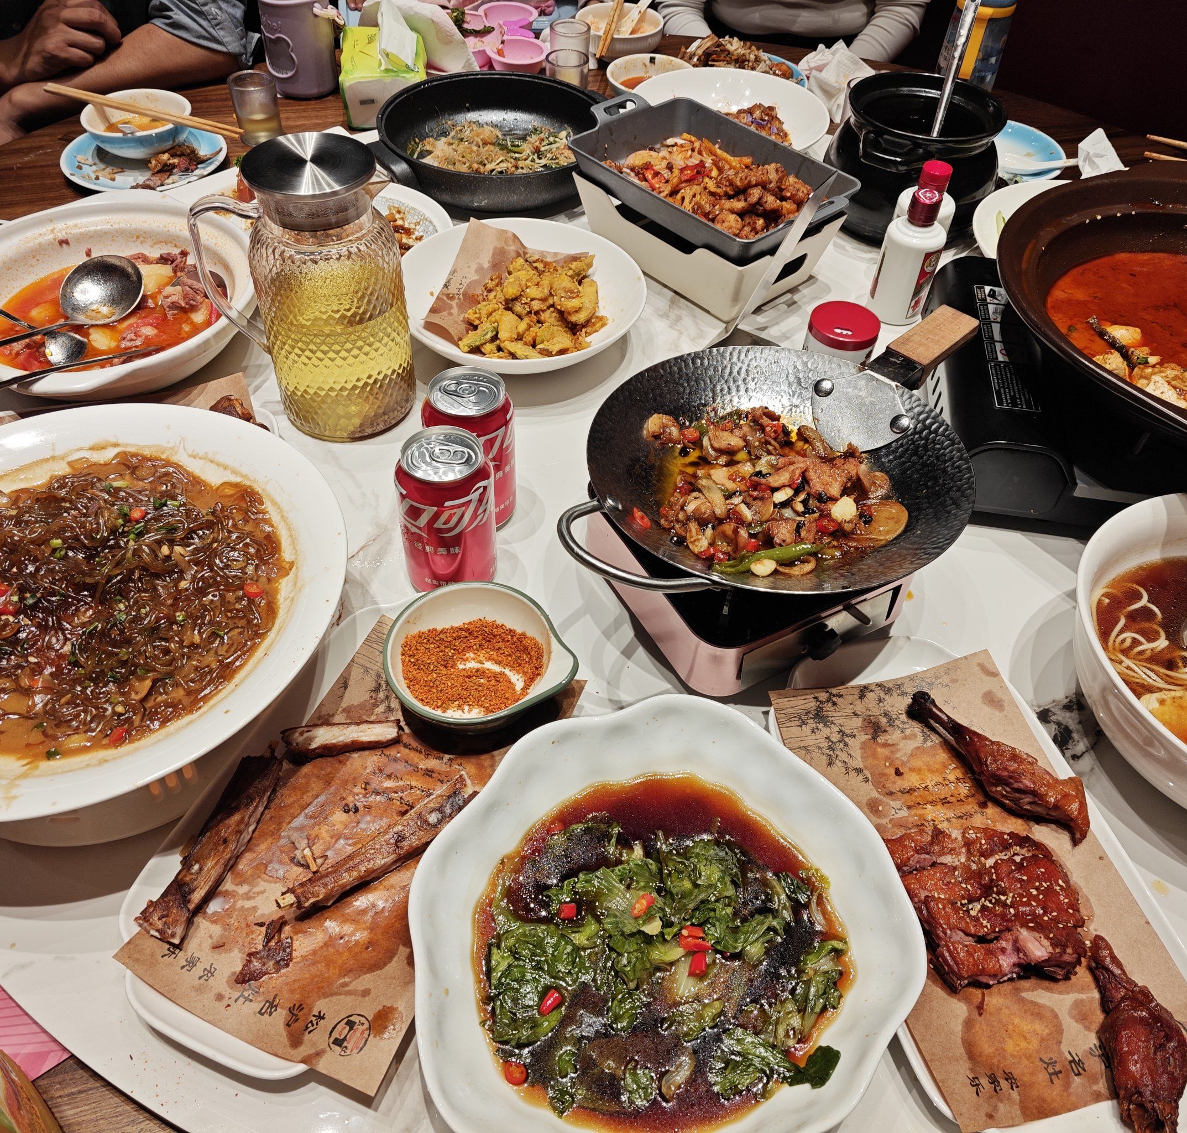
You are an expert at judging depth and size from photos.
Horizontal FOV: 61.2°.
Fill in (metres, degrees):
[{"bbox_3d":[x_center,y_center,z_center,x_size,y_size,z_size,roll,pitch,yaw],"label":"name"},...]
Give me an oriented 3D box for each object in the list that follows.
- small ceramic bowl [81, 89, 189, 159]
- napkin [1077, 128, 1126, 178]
[{"bbox_3d":[-0.522,-0.502,1.163,0.120,0.050,0.120,-17,51,-17],"label":"small ceramic bowl"},{"bbox_3d":[0.635,-0.509,1.249,0.080,0.045,0.090,27,52,20],"label":"napkin"}]

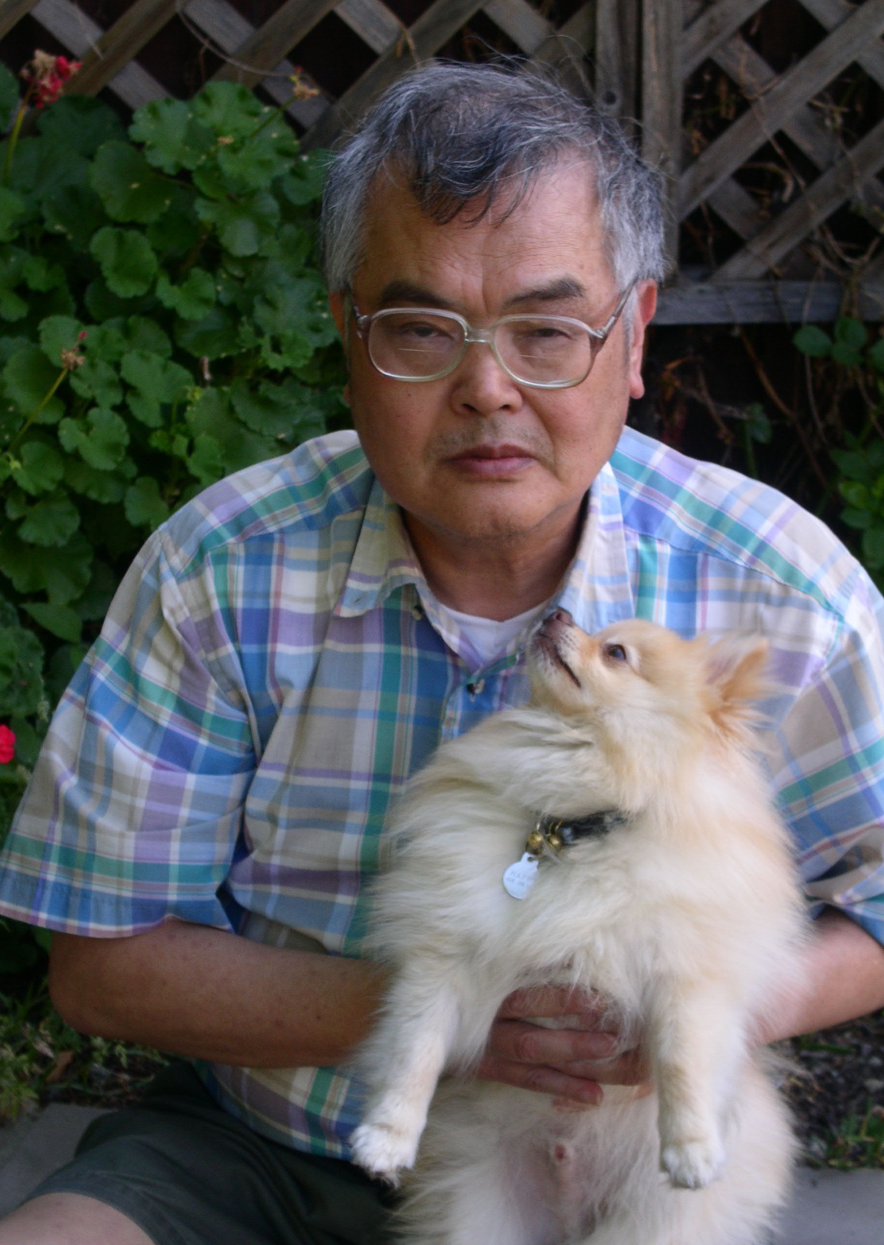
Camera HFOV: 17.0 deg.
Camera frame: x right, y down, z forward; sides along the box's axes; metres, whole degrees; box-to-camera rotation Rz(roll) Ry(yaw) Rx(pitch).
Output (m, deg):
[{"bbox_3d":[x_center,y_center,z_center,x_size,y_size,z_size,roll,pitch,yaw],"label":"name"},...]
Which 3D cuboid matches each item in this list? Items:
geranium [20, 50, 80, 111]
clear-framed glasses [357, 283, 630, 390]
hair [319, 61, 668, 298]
[{"bbox_3d":[-0.332,-0.460,2.500,0.050,0.048,0.048,1,18,0],"label":"geranium"},{"bbox_3d":[0.026,-0.171,1.616,0.141,0.050,0.143,3,22,4],"label":"clear-framed glasses"},{"bbox_3d":[0.031,-0.226,1.645,0.185,0.162,0.205,3,22,4],"label":"hair"}]

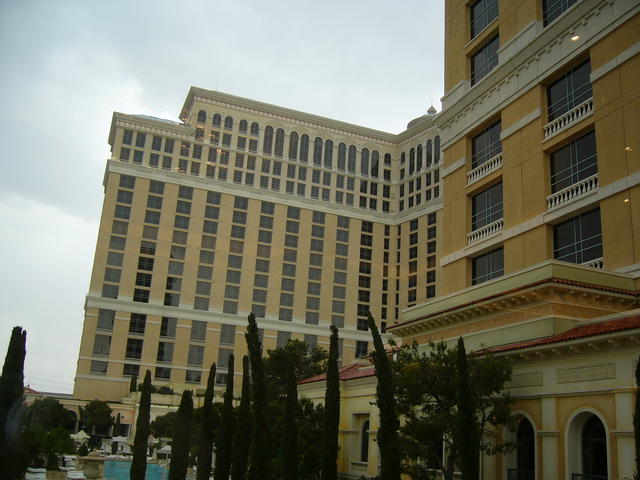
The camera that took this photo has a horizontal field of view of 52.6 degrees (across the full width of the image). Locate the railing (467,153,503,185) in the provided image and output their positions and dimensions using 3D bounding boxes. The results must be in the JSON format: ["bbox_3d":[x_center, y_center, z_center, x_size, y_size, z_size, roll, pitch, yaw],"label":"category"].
[{"bbox_3d":[13.671,-5.763,53.491,0.350,0.990,4.830,10,-18,-20],"label":"railing"}]

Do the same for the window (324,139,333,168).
[{"bbox_3d":[3.619,-32.461,244.843,3.019,11.586,0.500,10,-17,-19],"label":"window"}]

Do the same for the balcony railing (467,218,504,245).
[{"bbox_3d":[13.316,-0.494,51.936,0.350,0.960,4.770,10,-18,-20],"label":"balcony railing"}]

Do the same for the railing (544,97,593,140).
[{"bbox_3d":[17.295,-8.240,44.935,0.350,1.005,4.800,10,-18,-20],"label":"railing"}]

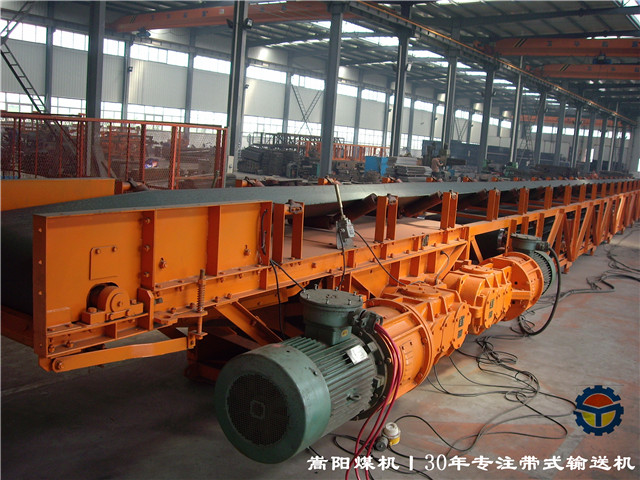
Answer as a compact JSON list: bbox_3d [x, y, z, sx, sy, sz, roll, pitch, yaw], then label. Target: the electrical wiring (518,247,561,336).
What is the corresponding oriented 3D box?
[{"bbox_3d":[2.023,0.461,6.473,0.369,0.892,0.321,8,9,30],"label":"electrical wiring"}]

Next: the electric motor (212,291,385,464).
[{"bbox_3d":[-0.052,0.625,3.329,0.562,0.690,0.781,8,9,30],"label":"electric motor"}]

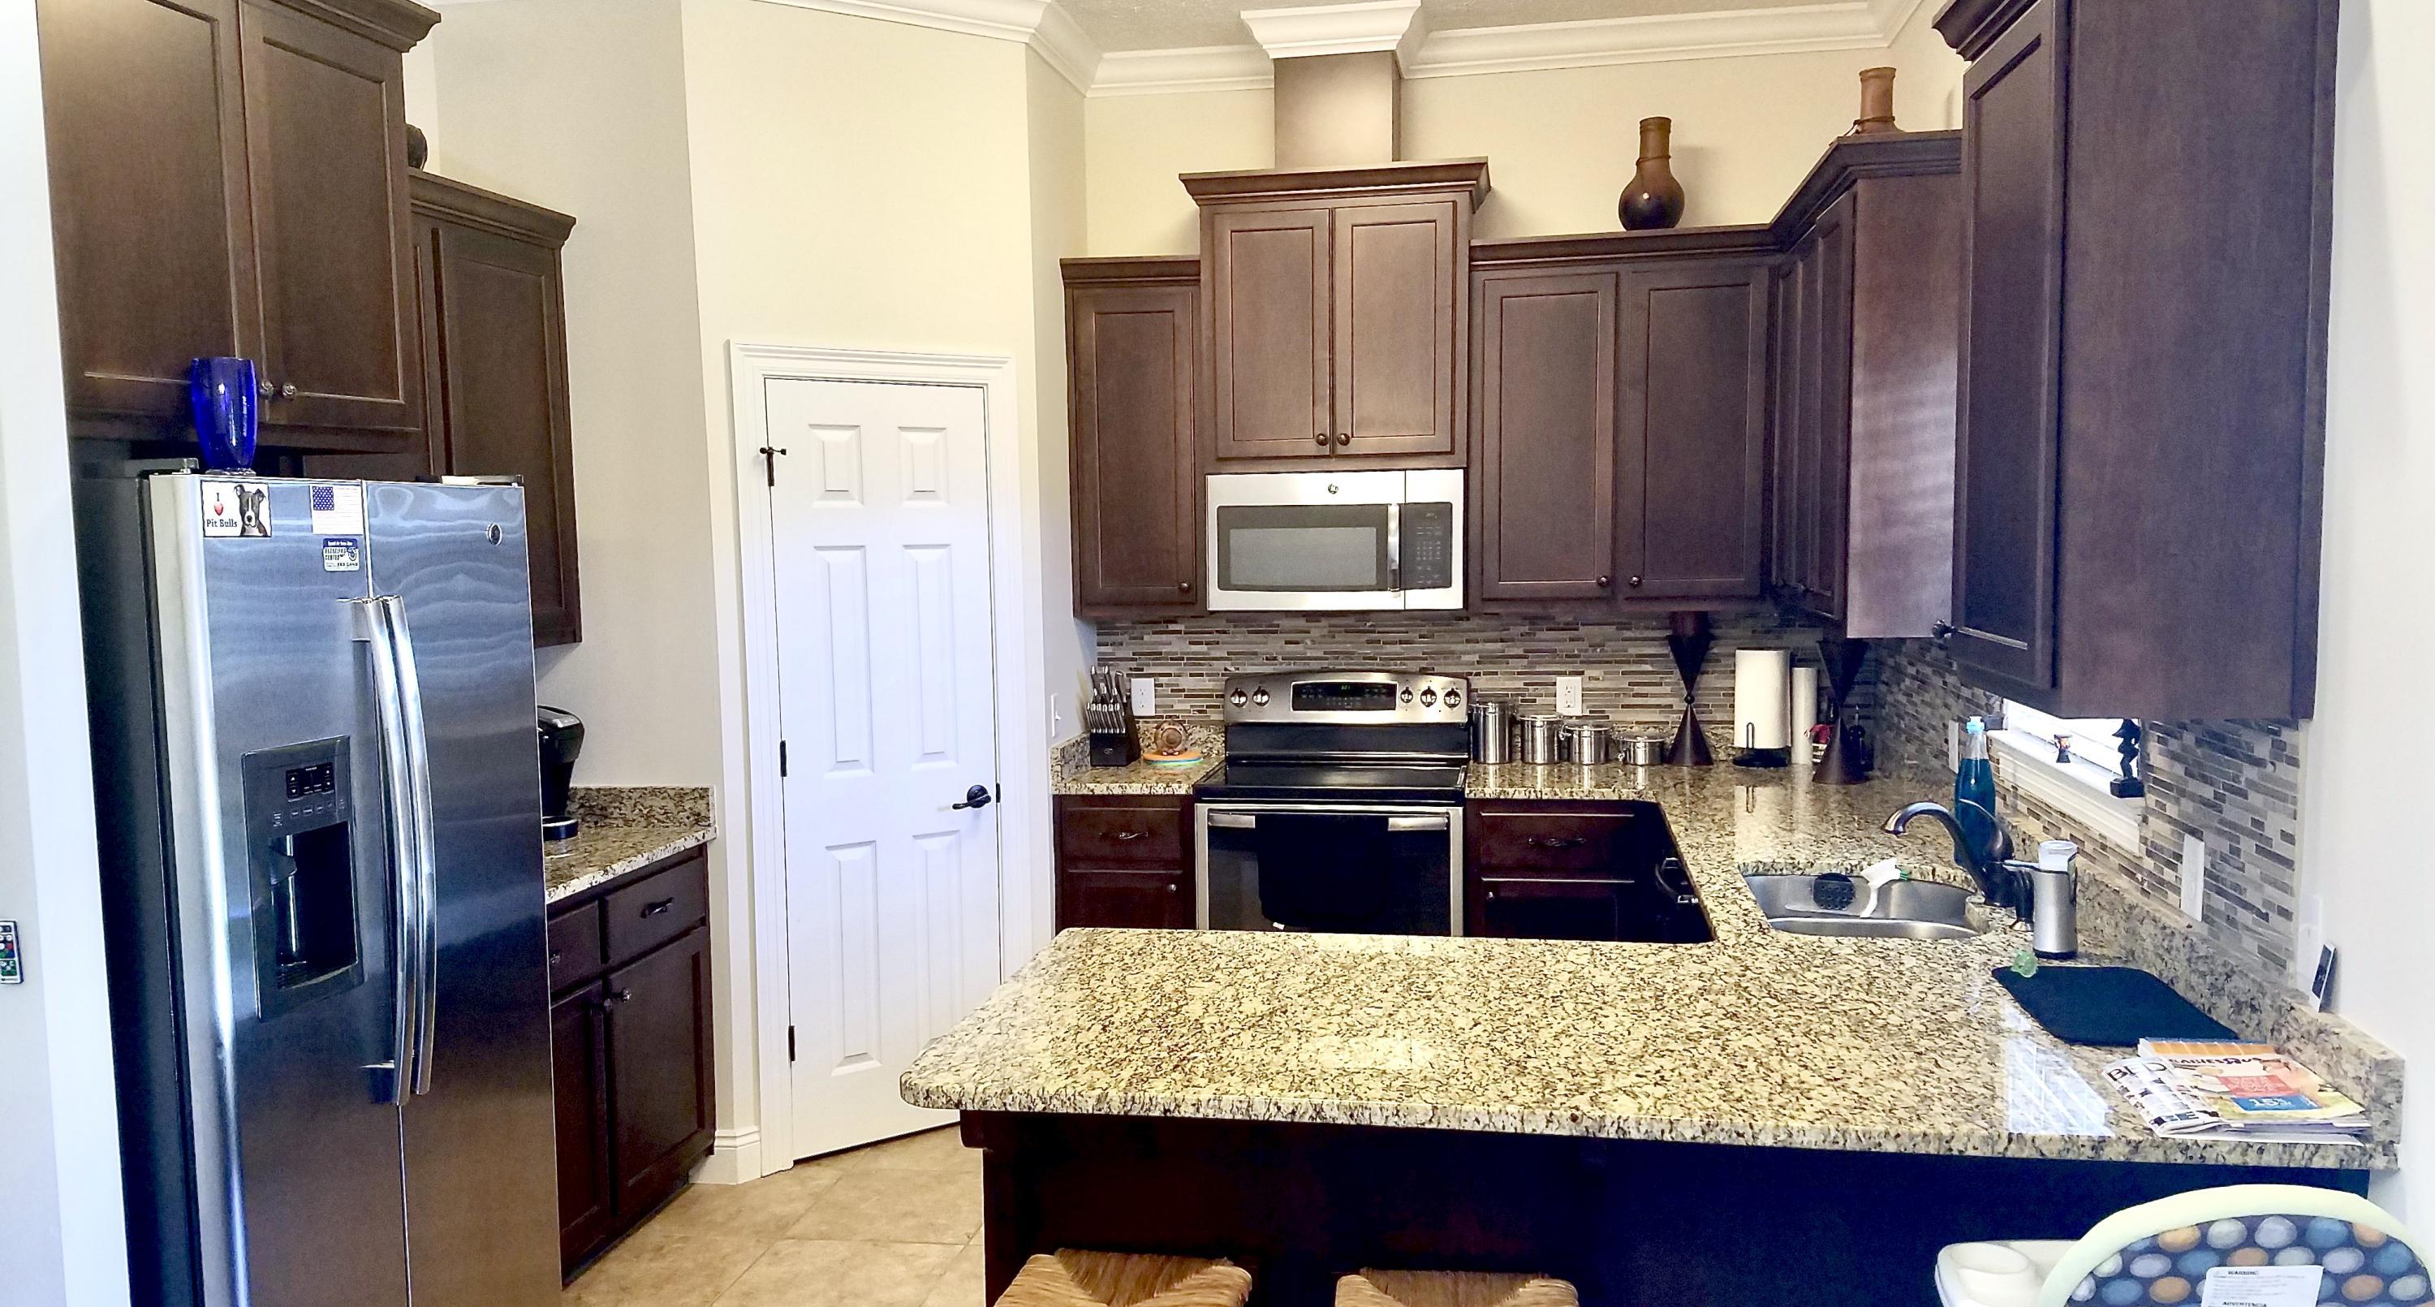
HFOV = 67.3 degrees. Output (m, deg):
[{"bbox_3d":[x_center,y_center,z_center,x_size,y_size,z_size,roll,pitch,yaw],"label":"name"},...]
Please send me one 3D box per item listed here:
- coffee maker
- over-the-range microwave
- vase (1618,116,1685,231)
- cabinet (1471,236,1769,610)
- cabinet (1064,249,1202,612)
[{"bbox_3d":[-1.748,0.288,4.551,0.325,0.328,0.230,0,4,10],"label":"coffee maker"},{"bbox_3d":[0.371,-0.339,5.535,0.756,0.413,0.390,0,4,10],"label":"over-the-range microwave"},{"bbox_3d":[1.259,-1.372,5.308,0.200,0.344,0.200,0,4,10],"label":"vase"},{"bbox_3d":[1.172,-0.664,5.361,0.850,1.060,0.365,0,5,10],"label":"cabinet"},{"bbox_3d":[-0.213,-0.658,5.601,0.412,1.060,0.365,0,5,10],"label":"cabinet"}]

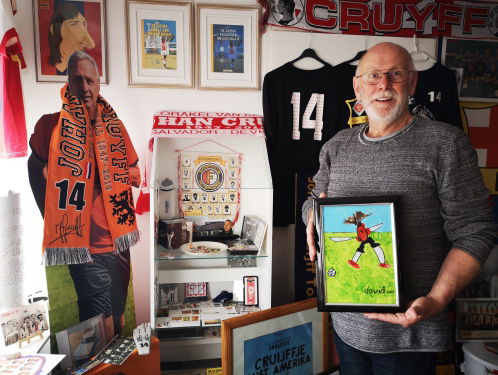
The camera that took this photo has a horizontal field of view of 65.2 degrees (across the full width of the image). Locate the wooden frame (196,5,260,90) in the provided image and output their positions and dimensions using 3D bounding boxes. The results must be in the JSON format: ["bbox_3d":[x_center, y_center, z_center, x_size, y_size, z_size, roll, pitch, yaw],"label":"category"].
[{"bbox_3d":[-0.097,-0.683,1.916,0.310,0.401,0.022,-1,6,-7],"label":"wooden frame"}]

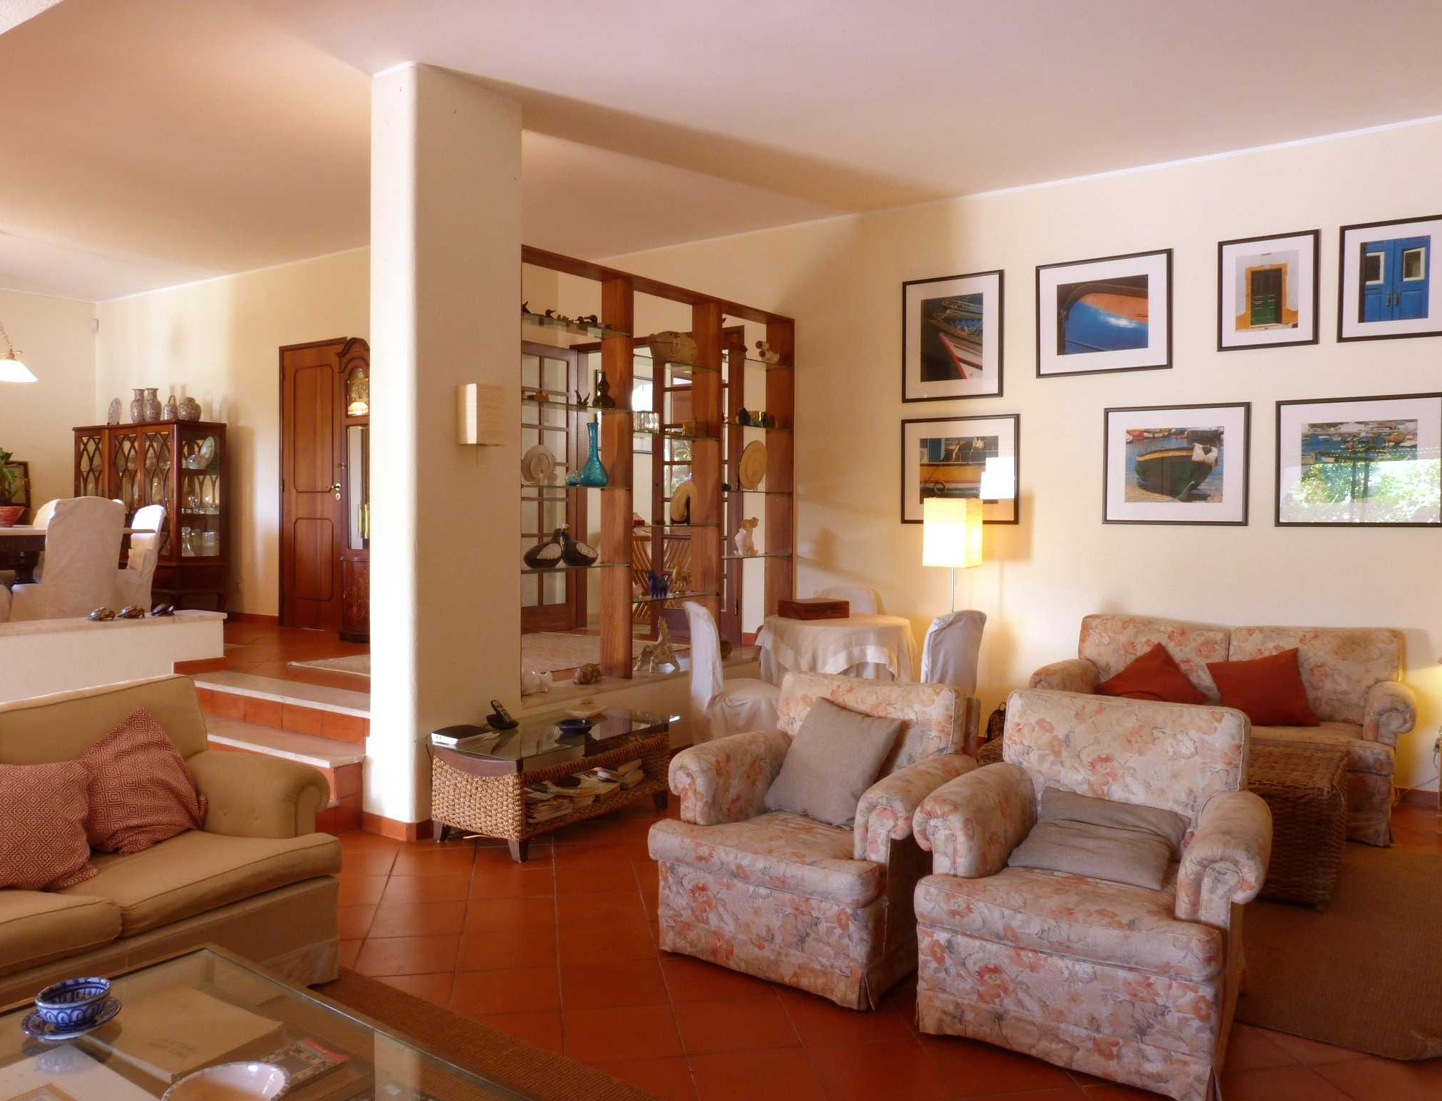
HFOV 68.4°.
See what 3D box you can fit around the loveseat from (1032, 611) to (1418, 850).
[{"bbox_3d":[2.404,0.780,5.132,1.610,0.836,0.824,2,3,35],"label":"loveseat"}]

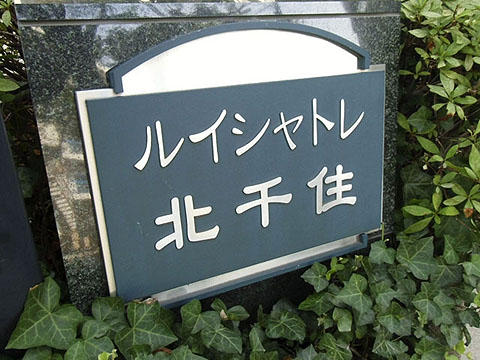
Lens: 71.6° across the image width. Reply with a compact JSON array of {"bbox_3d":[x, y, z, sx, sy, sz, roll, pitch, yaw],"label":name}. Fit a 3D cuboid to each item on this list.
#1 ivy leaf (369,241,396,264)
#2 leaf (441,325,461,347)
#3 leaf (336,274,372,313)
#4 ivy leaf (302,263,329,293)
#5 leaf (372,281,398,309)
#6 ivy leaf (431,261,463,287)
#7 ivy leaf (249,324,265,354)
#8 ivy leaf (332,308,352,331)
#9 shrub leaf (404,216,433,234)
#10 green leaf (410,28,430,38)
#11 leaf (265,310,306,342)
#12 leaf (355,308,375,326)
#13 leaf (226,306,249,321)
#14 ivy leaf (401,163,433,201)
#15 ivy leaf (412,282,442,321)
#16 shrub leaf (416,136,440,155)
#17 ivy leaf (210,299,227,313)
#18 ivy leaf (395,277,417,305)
[{"bbox_3d":[0.287,0.146,0.671,0.057,0.053,0.014,-5,-7,3],"label":"ivy leaf"},{"bbox_3d":[0.468,0.346,0.736,0.049,0.058,0.015,-4,-14,7],"label":"leaf"},{"bbox_3d":[0.216,0.214,0.628,0.071,0.075,0.019,-5,-11,0],"label":"leaf"},{"bbox_3d":[0.144,0.189,0.645,0.051,0.058,0.012,-6,-26,-1],"label":"ivy leaf"},{"bbox_3d":[0.296,0.235,0.682,0.052,0.060,0.015,-5,-11,2],"label":"leaf"},{"bbox_3d":[0.465,0.211,0.750,0.070,0.060,0.016,-3,-30,11],"label":"ivy leaf"},{"bbox_3d":[0.029,0.274,0.575,0.024,0.048,0.010,-10,-30,7],"label":"ivy leaf"},{"bbox_3d":[0.199,0.272,0.645,0.036,0.046,0.011,-5,-30,1],"label":"ivy leaf"},{"bbox_3d":[0.389,0.099,0.725,0.068,0.025,0.010,-30,-28,-5],"label":"shrub leaf"},{"bbox_3d":[0.413,-0.339,0.770,0.046,0.023,0.012,10,-19,15],"label":"green leaf"},{"bbox_3d":[0.081,0.262,0.595,0.075,0.066,0.019,-7,-13,-7],"label":"leaf"},{"bbox_3d":[0.246,0.272,0.658,0.043,0.044,0.012,-5,-13,0],"label":"leaf"},{"bbox_3d":[-0.004,0.231,0.576,0.040,0.032,0.012,-8,-11,-11],"label":"leaf"},{"bbox_3d":[0.421,0.008,0.794,0.076,0.091,0.023,-4,6,4],"label":"ivy leaf"},{"bbox_3d":[0.402,0.261,0.714,0.068,0.086,0.021,-4,-12,6],"label":"ivy leaf"},{"bbox_3d":[0.419,-0.077,0.740,0.063,0.027,0.010,37,-9,21],"label":"shrub leaf"},{"bbox_3d":[-0.038,0.223,0.590,0.032,0.009,0.019,40,62,17],"label":"ivy leaf"},{"bbox_3d":[0.351,0.238,0.705,0.046,0.059,0.013,-4,-28,7],"label":"ivy leaf"}]

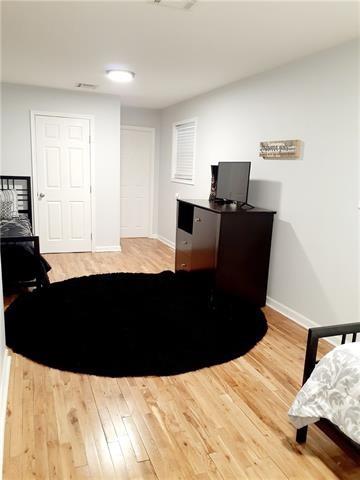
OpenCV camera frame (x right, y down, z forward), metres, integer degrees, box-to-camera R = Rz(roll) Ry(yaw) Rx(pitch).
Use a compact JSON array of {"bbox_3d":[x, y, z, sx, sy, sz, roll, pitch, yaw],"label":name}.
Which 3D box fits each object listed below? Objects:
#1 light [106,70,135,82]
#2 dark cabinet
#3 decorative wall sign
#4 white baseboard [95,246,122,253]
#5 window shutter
[{"bbox_3d":[-0.670,-1.831,4.225,0.320,0.080,0.320,-2,12,-22],"label":"light"},{"bbox_3d":[0.439,0.110,4.256,0.620,0.985,1.130,-2,12,-22],"label":"dark cabinet"},{"bbox_3d":[0.974,-0.881,3.671,0.020,0.165,0.620,-2,12,-22],"label":"decorative wall sign"},{"bbox_3d":[-1.158,0.146,6.063,0.420,0.093,0.020,-2,12,-22],"label":"white baseboard"},{"bbox_3d":[0.056,-1.362,5.836,0.050,0.880,0.850,-2,12,-22],"label":"window shutter"}]

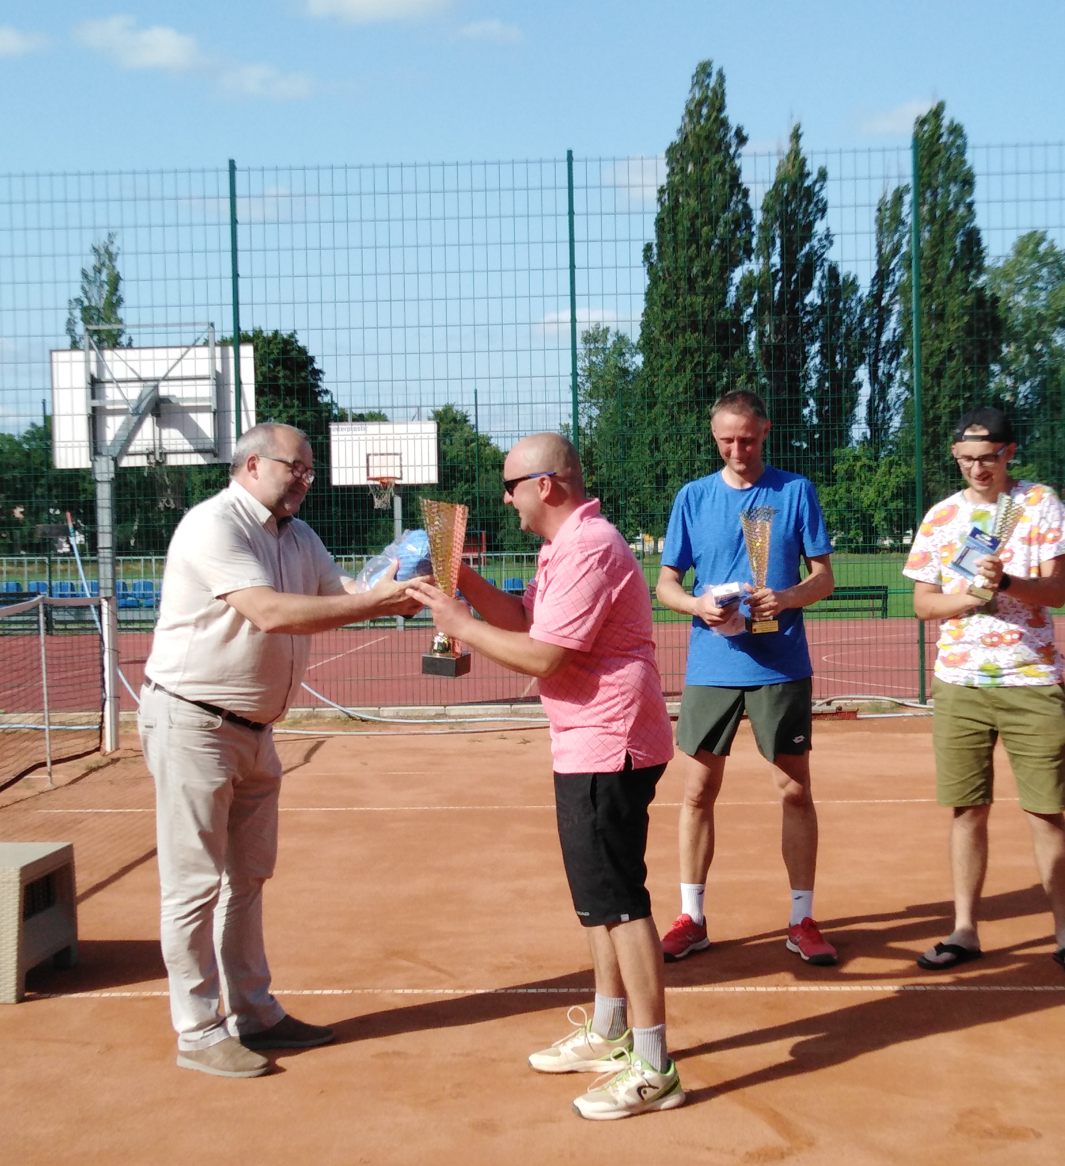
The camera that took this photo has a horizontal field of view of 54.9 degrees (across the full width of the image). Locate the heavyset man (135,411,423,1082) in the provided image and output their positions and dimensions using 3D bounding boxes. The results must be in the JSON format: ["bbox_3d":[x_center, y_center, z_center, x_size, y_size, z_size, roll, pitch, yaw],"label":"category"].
[{"bbox_3d":[-0.676,0.437,2.801,0.730,1.718,0.550,0,3,20],"label":"heavyset man"}]

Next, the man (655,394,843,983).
[{"bbox_3d":[0.716,0.306,3.432,0.600,1.859,0.420,-1,3,11],"label":"man"}]

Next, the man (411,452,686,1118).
[{"bbox_3d":[0.019,0.455,2.652,0.690,1.680,0.530,-2,3,-14],"label":"man"}]

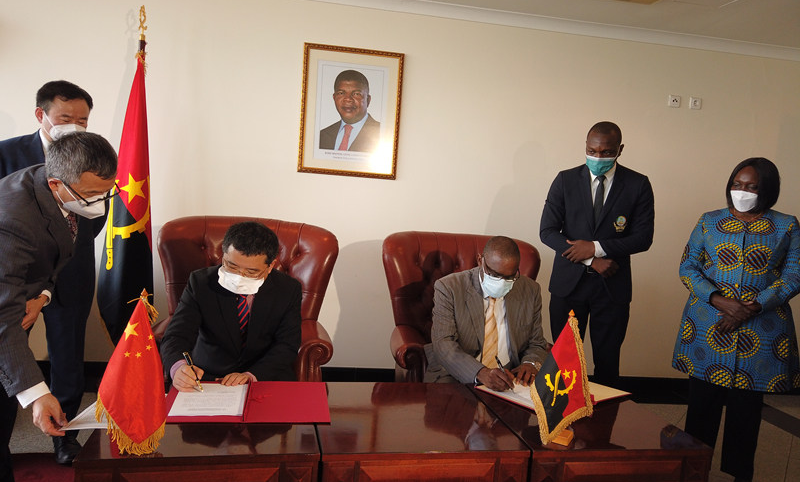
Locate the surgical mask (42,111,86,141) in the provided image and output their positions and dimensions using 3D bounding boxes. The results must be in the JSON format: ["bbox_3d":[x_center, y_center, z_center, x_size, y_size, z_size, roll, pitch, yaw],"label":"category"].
[{"bbox_3d":[-1.339,-0.437,2.420,0.100,0.120,0.140,23,15,37],"label":"surgical mask"}]

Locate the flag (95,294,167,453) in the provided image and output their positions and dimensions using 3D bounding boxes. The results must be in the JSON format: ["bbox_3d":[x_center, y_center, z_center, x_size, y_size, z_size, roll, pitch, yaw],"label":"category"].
[{"bbox_3d":[-0.627,0.296,1.409,0.155,0.370,0.110,3,5,-17],"label":"flag"}]

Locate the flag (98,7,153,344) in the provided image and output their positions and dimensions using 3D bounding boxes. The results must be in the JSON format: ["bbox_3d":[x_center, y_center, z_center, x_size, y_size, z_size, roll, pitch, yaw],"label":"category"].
[{"bbox_3d":[-1.470,-0.181,3.258,0.270,2.138,0.200,4,4,-9],"label":"flag"}]

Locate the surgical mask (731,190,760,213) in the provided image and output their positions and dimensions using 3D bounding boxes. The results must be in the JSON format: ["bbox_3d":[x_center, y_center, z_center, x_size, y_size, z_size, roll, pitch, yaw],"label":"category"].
[{"bbox_3d":[1.562,-0.179,2.720,0.085,0.110,0.130,-13,14,-34],"label":"surgical mask"}]

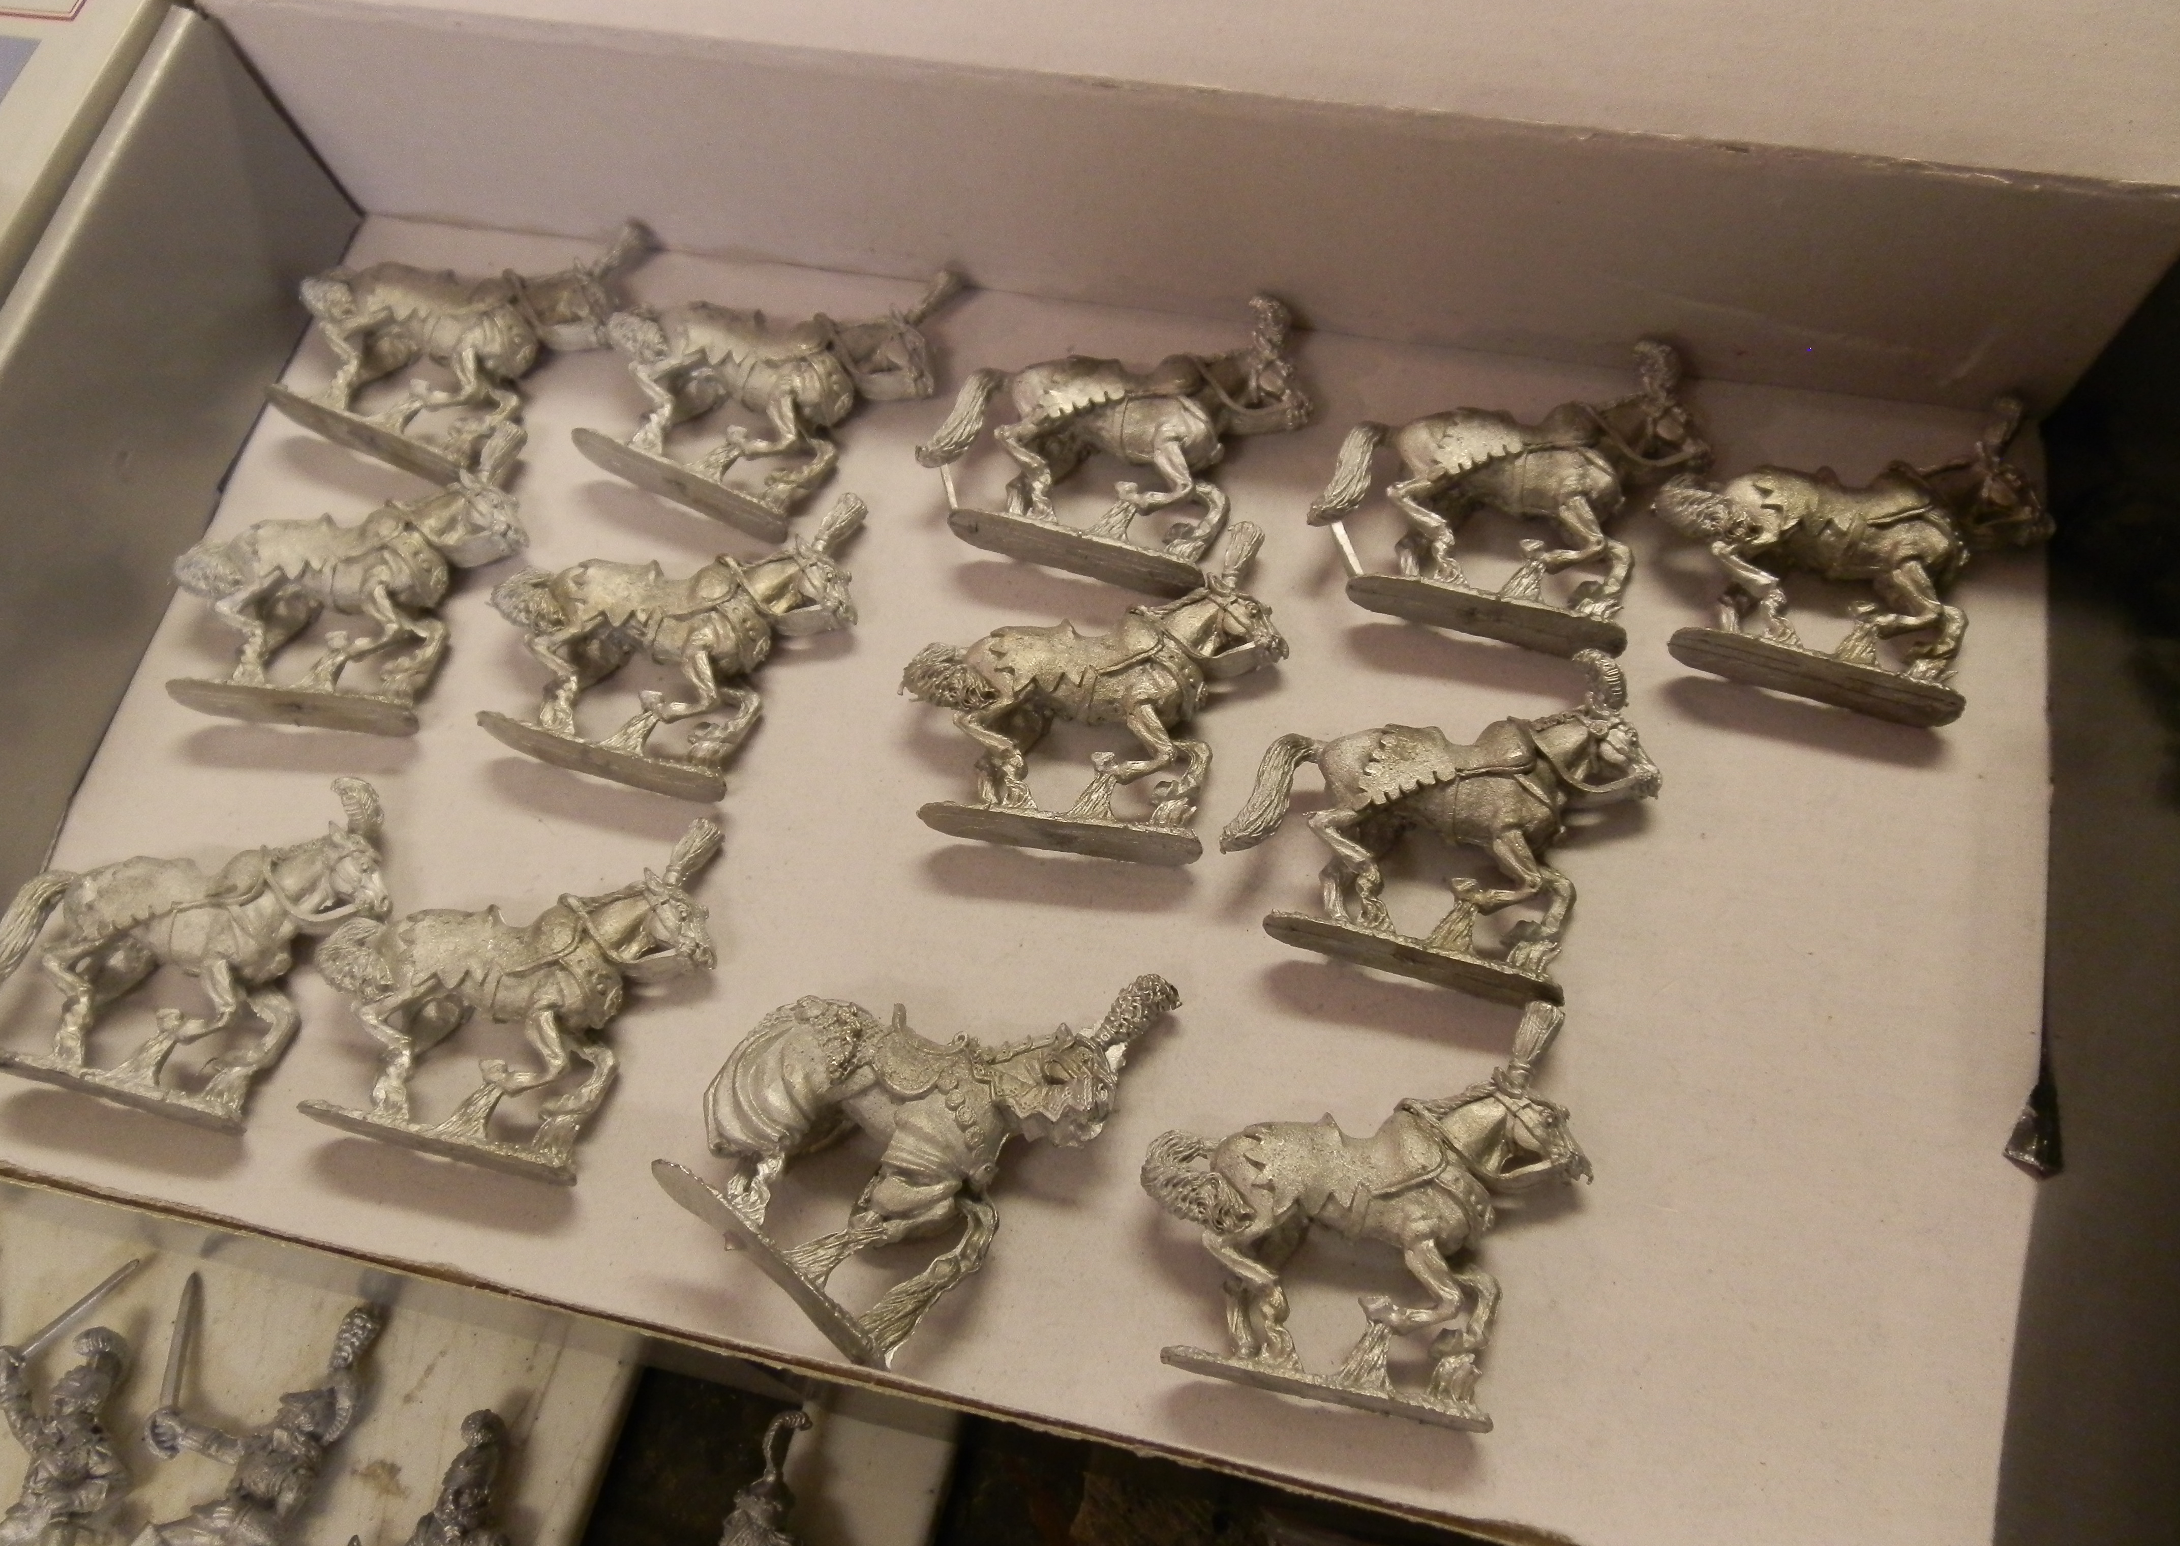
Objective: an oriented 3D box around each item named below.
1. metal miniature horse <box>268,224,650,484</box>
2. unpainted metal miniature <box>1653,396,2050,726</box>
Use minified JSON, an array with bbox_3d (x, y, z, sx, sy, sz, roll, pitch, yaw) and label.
[{"bbox_3d":[-0.092,-0.066,0.256,0.049,0.013,0.048,21,71,15],"label":"metal miniature horse"},{"bbox_3d":[0.097,-0.032,0.225,0.049,0.013,0.048,15,70,13],"label":"unpainted metal miniature"}]

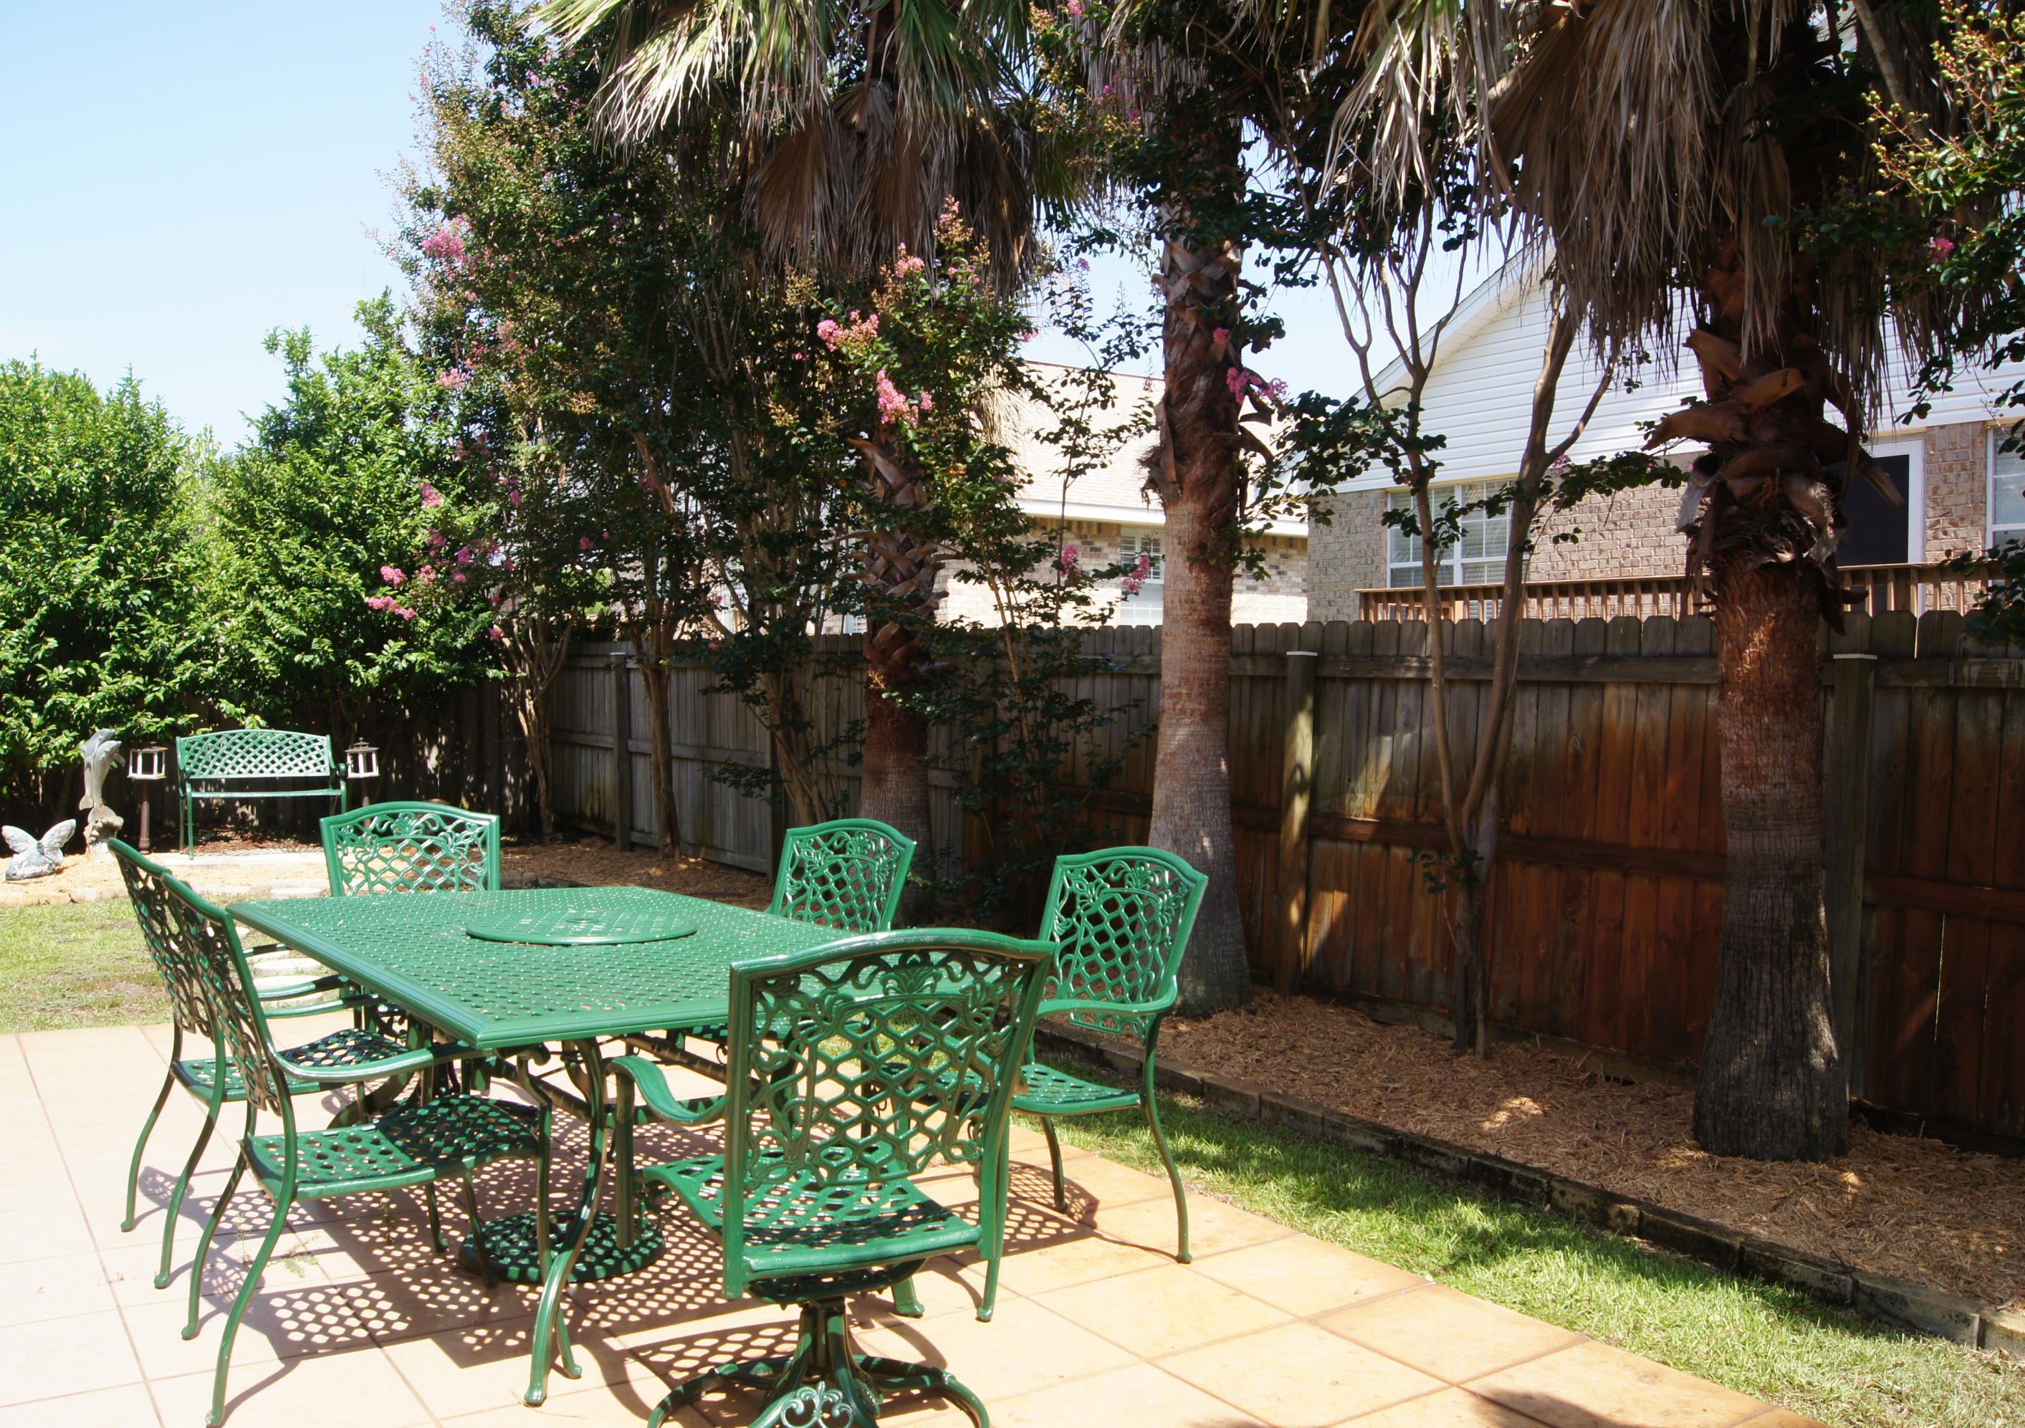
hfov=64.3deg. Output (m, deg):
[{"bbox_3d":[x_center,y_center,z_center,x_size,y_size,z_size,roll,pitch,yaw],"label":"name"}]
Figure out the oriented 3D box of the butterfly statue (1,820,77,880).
[{"bbox_3d":[-6.371,0.891,10.550,0.420,0.350,0.310,-1,2,-31],"label":"butterfly statue"}]

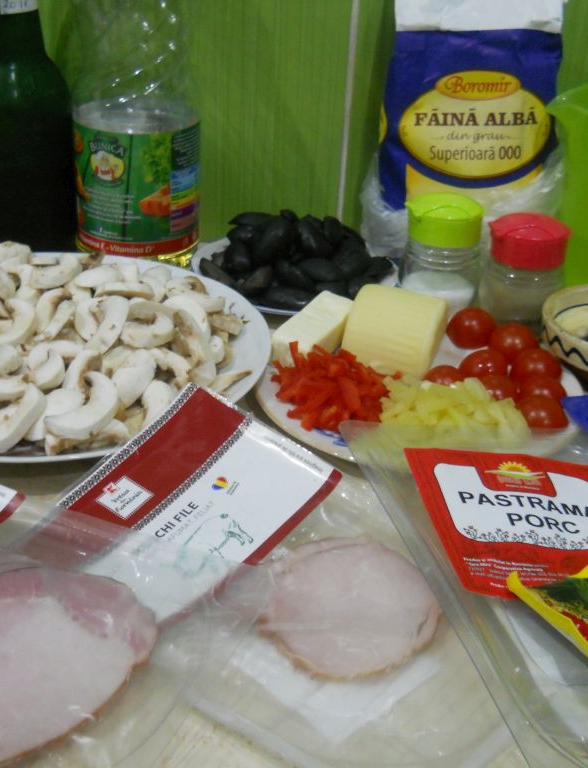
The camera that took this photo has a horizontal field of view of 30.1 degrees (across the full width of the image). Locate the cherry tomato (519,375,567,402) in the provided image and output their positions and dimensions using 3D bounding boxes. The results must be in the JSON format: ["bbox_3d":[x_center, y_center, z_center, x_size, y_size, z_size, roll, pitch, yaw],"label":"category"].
[{"bbox_3d":[0.122,0.006,0.539,0.025,0.024,0.025,-1,30,-8],"label":"cherry tomato"}]

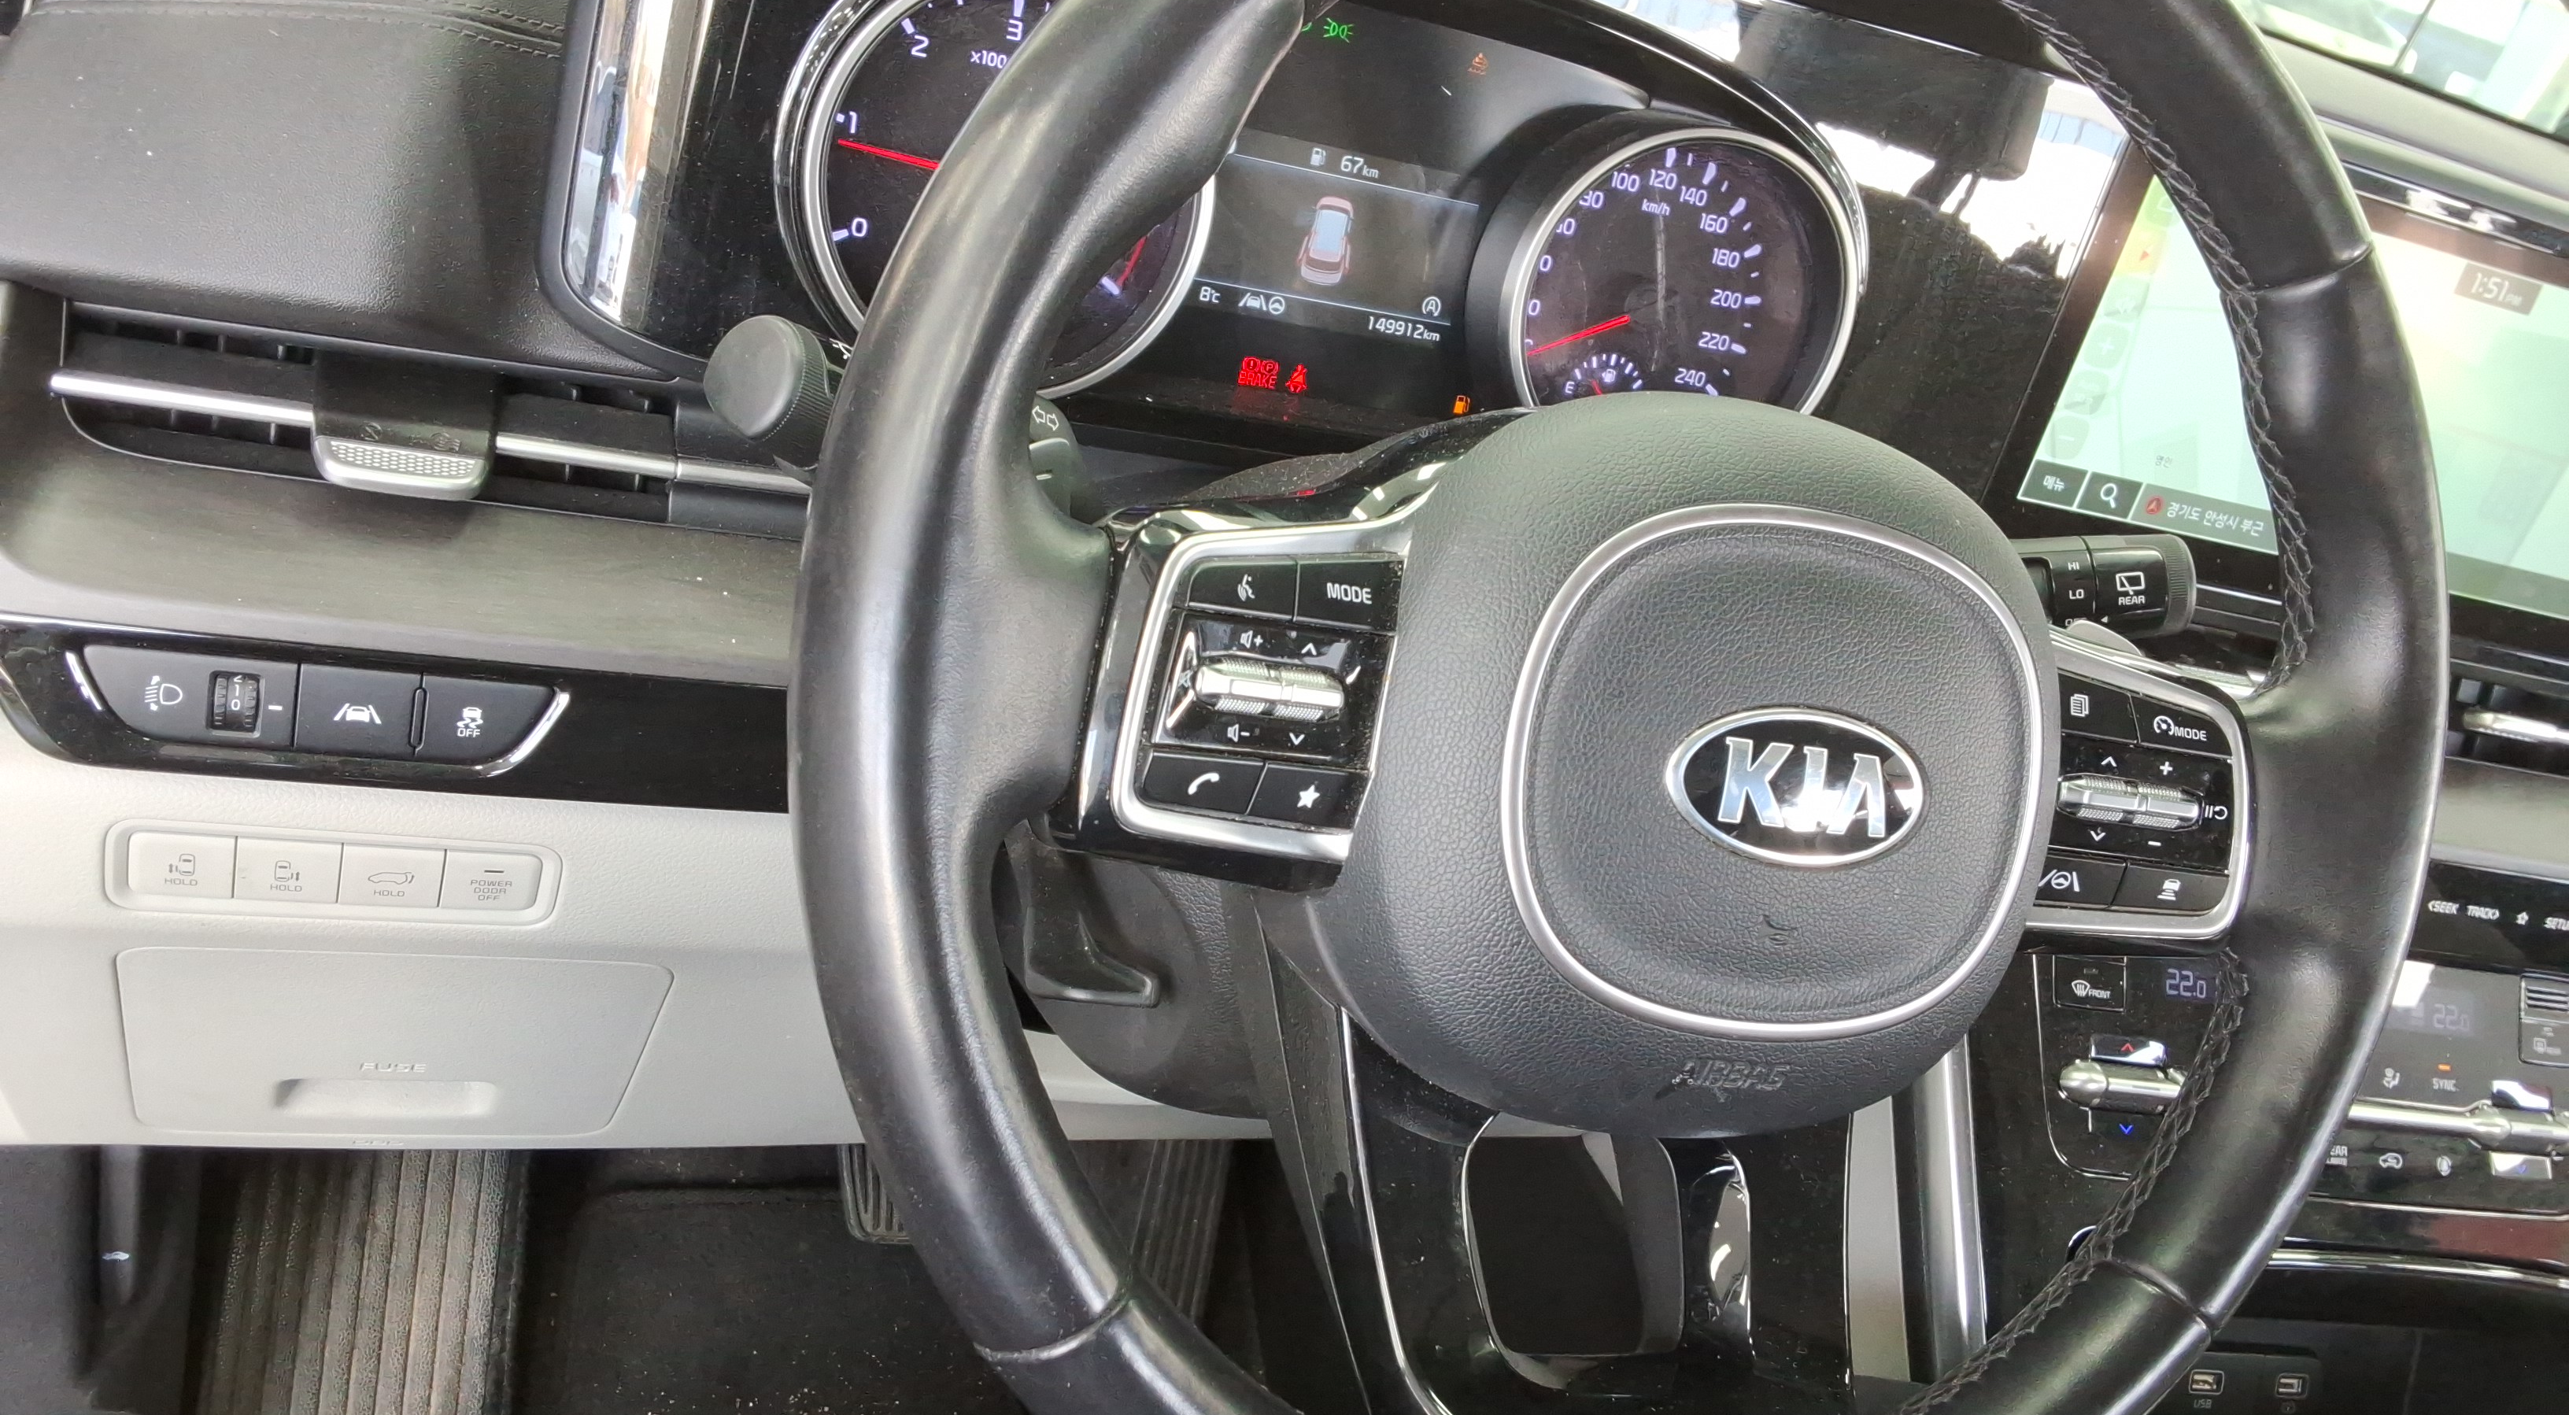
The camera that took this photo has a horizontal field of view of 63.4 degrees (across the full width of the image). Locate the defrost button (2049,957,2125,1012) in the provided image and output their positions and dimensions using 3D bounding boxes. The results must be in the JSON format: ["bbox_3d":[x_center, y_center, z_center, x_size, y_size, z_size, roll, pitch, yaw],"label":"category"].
[{"bbox_3d":[0.256,0.088,0.665,0.029,0.017,0.006,7,-9,-22],"label":"defrost button"}]

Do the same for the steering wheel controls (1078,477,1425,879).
[{"bbox_3d":[-0.009,-0.006,0.372,0.060,0.072,0.025,7,1,-25],"label":"steering wheel controls"}]

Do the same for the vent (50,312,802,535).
[{"bbox_3d":[-0.196,-0.068,0.500,0.172,0.037,0.033,7,25,-22],"label":"vent"}]

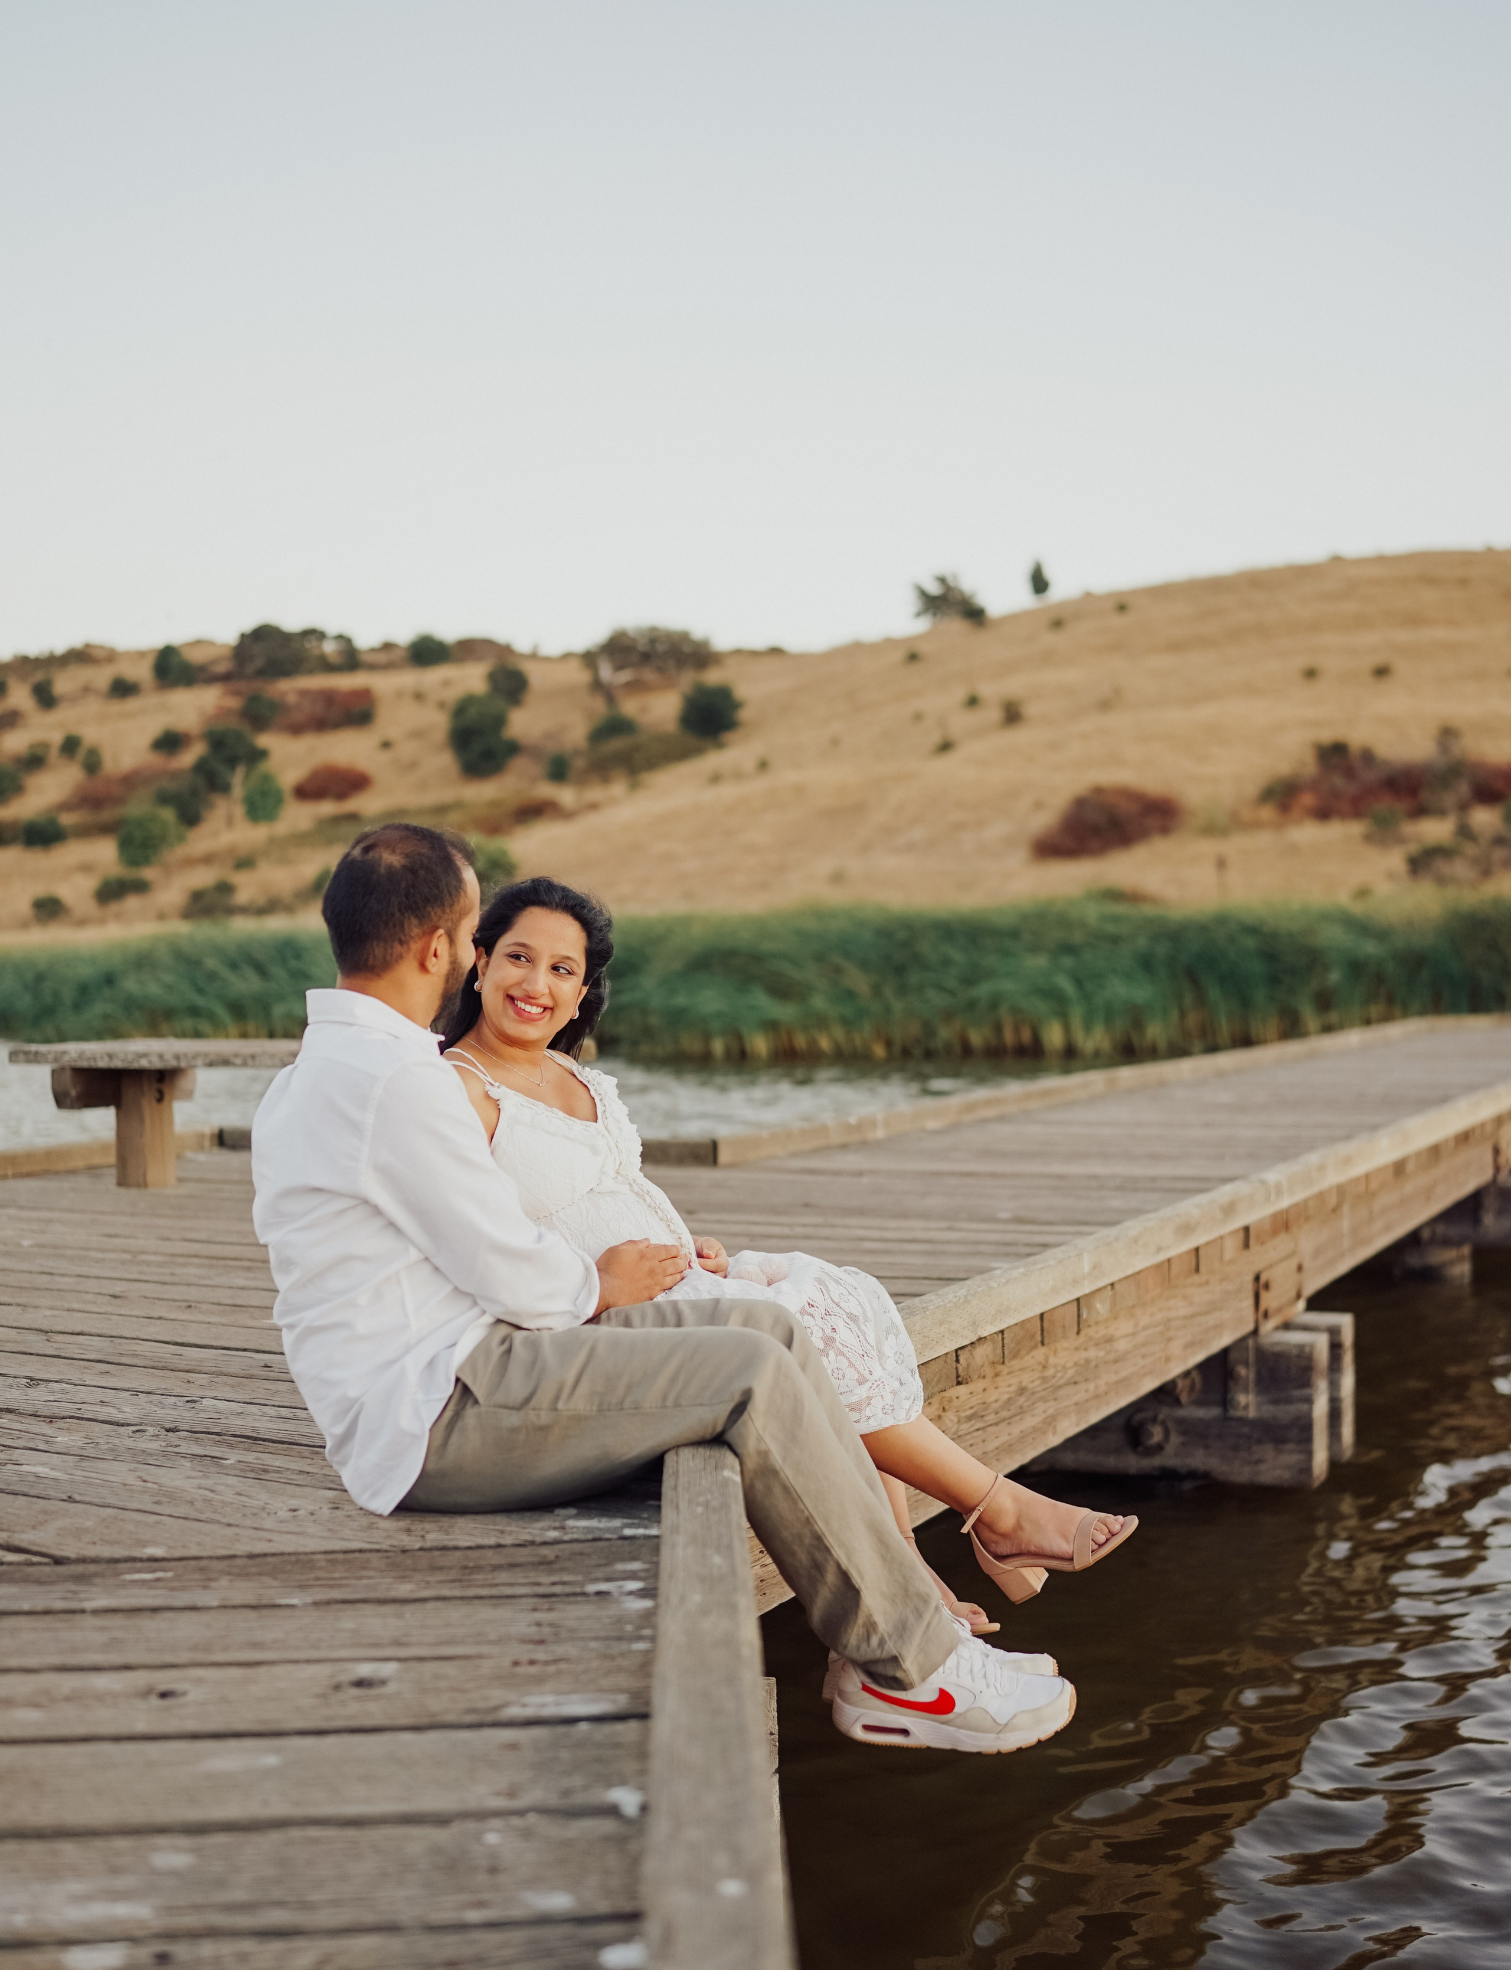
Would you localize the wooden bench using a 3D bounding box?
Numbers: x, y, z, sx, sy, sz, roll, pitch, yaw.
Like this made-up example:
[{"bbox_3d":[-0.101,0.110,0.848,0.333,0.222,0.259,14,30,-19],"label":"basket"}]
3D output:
[{"bbox_3d":[-1.400,0.410,6.800,1.750,0.420,0.650,0,1,8],"label":"wooden bench"}]

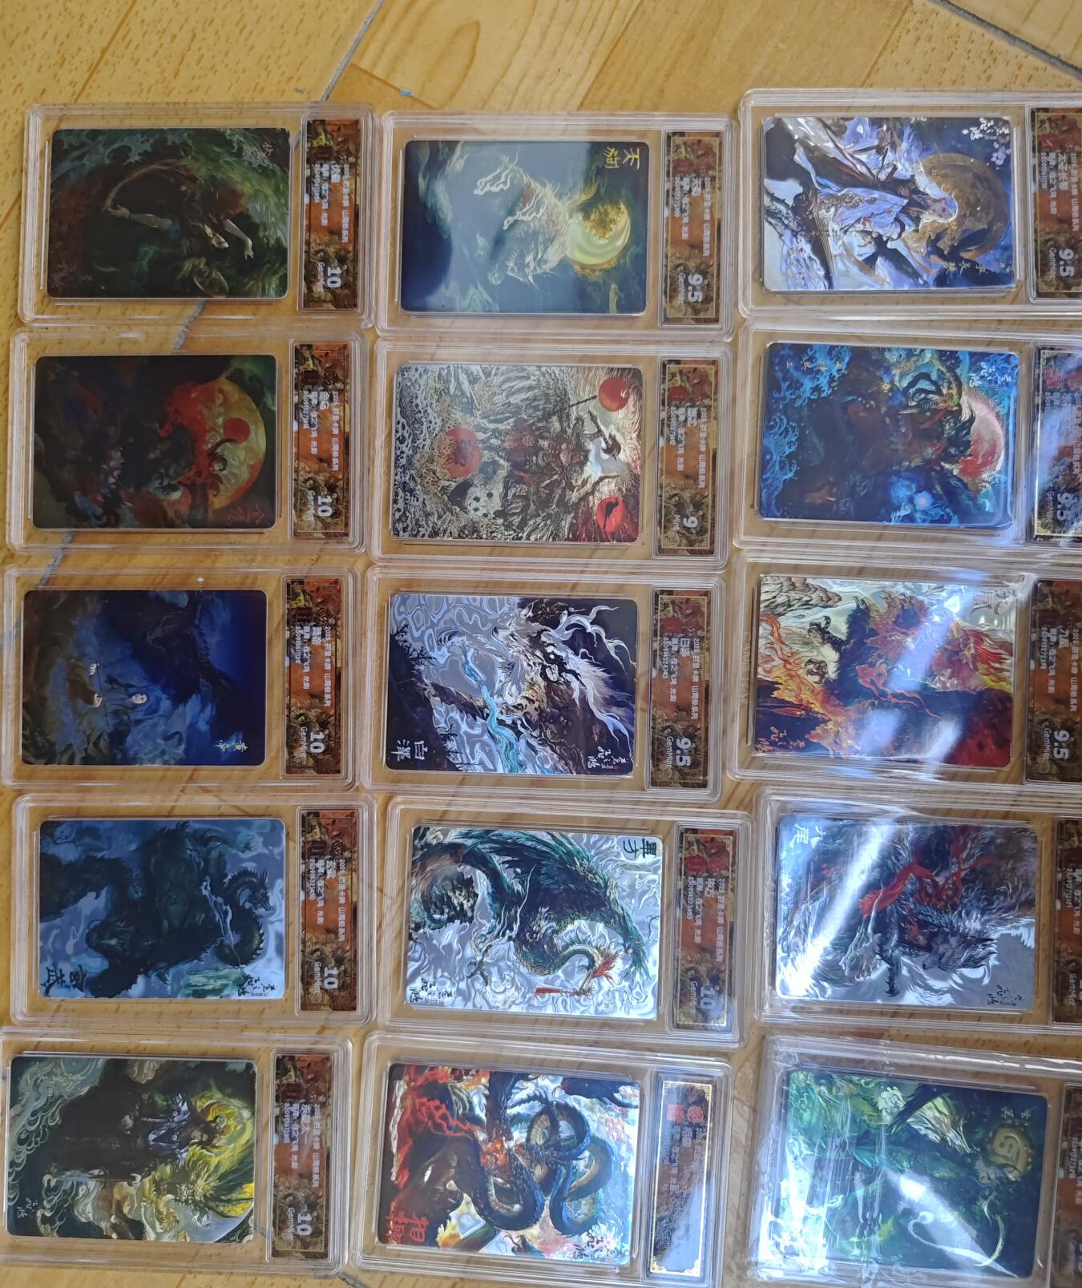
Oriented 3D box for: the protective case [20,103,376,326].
[{"bbox_3d":[-0.125,-0.157,0.349,0.128,0.006,0.080,1,88,2],"label":"protective case"}]

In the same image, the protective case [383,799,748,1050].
[{"bbox_3d":[0.009,0.098,0.337,0.128,0.006,0.080,2,88,2],"label":"protective case"}]

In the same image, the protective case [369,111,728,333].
[{"bbox_3d":[0.006,-0.150,0.345,0.128,0.006,0.080,1,88,2],"label":"protective case"}]

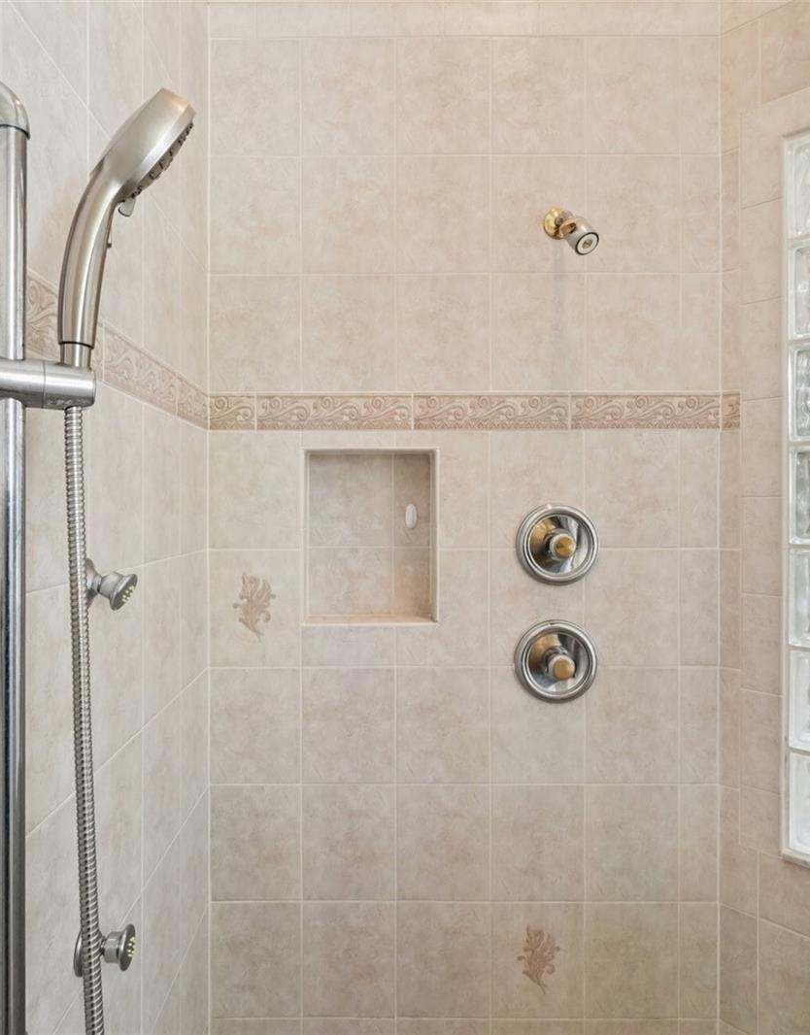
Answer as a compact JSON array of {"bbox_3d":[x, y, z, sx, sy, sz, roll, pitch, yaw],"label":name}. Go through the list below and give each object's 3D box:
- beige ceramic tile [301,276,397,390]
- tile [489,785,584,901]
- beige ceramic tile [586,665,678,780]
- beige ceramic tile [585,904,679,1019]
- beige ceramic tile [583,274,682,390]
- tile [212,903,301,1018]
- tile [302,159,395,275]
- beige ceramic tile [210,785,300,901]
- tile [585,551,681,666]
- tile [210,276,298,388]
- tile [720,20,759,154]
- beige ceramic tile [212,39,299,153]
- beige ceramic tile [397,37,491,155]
[{"bbox_3d":[-0.120,-0.394,1.391,0.201,0.249,0.010,0,1,0],"label":"beige ceramic tile"},{"bbox_3d":[0.284,0.697,1.387,0.200,0.249,0.010,0,0,0],"label":"tile"},{"bbox_3d":[0.486,0.446,1.387,0.200,0.248,0.010,0,0,0],"label":"beige ceramic tile"},{"bbox_3d":[0.490,0.953,1.393,0.200,0.250,0.009,0,0,0],"label":"beige ceramic tile"},{"bbox_3d":[0.488,-0.394,1.388,0.200,0.248,0.009,0,0,0],"label":"beige ceramic tile"},{"bbox_3d":[-0.318,0.947,1.387,0.193,0.248,0.010,0,0,0],"label":"tile"},{"bbox_3d":[-0.120,-0.646,1.390,0.200,0.250,0.009,0,0,0],"label":"tile"},{"bbox_3d":[-0.318,0.697,1.387,0.193,0.249,0.010,0,0,0],"label":"beige ceramic tile"},{"bbox_3d":[0.489,0.195,1.390,0.200,0.250,0.009,0,0,0],"label":"tile"},{"bbox_3d":[-0.322,-0.394,1.392,0.198,0.249,0.010,0,1,0],"label":"tile"},{"bbox_3d":[0.705,-0.897,1.355,0.071,0.249,0.010,1,1,42],"label":"tile"},{"bbox_3d":[-0.321,-0.901,1.392,0.196,0.250,0.010,0,0,0],"label":"beige ceramic tile"},{"bbox_3d":[0.083,-0.899,1.388,0.200,0.250,0.009,0,0,0],"label":"beige ceramic tile"}]

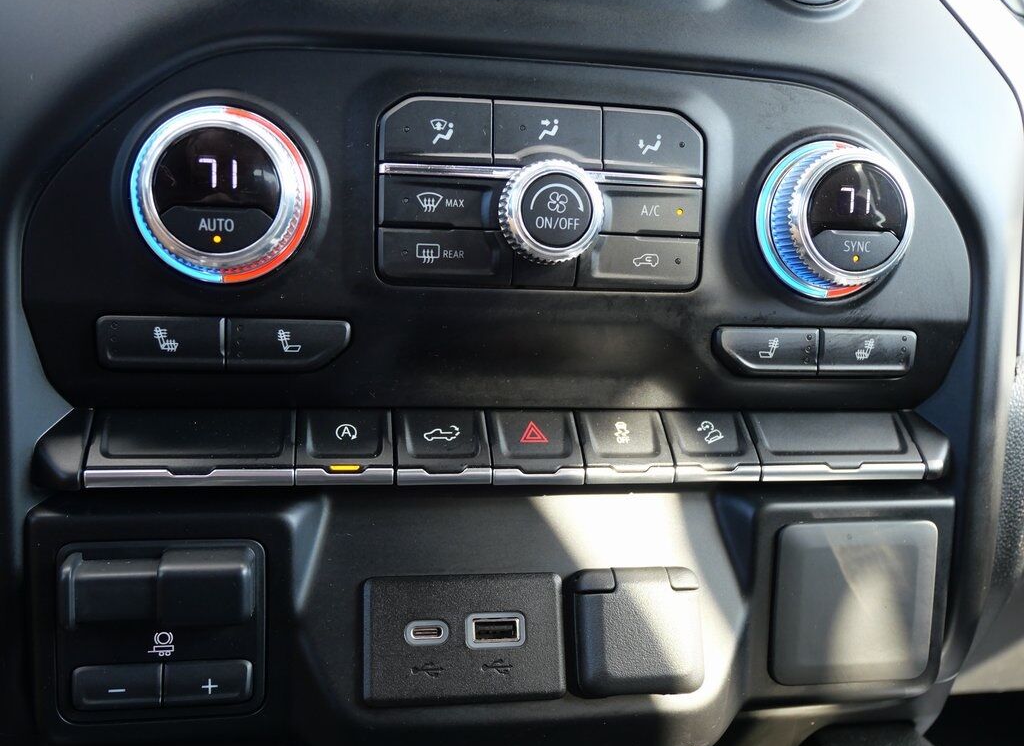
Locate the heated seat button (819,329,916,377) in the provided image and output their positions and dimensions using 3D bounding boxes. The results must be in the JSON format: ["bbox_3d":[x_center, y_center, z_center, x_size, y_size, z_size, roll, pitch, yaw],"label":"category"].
[{"bbox_3d":[0.116,-0.007,0.312,0.035,0.015,0.007,1,4,-11],"label":"heated seat button"}]

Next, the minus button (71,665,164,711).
[{"bbox_3d":[-0.108,0.086,0.262,0.023,0.013,0.006,1,-4,-11],"label":"minus button"}]

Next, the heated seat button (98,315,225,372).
[{"bbox_3d":[-0.100,-0.009,0.271,0.034,0.015,0.007,1,4,-11],"label":"heated seat button"}]

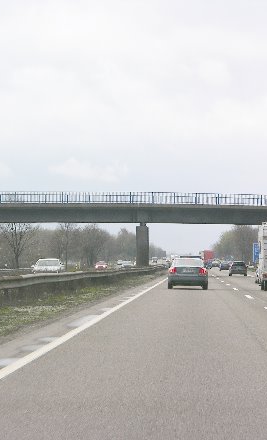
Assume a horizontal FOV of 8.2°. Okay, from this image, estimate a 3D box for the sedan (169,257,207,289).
[{"bbox_3d":[2.451,2.398,82.948,1.760,1.402,4.500,0,-1,2],"label":"sedan"}]

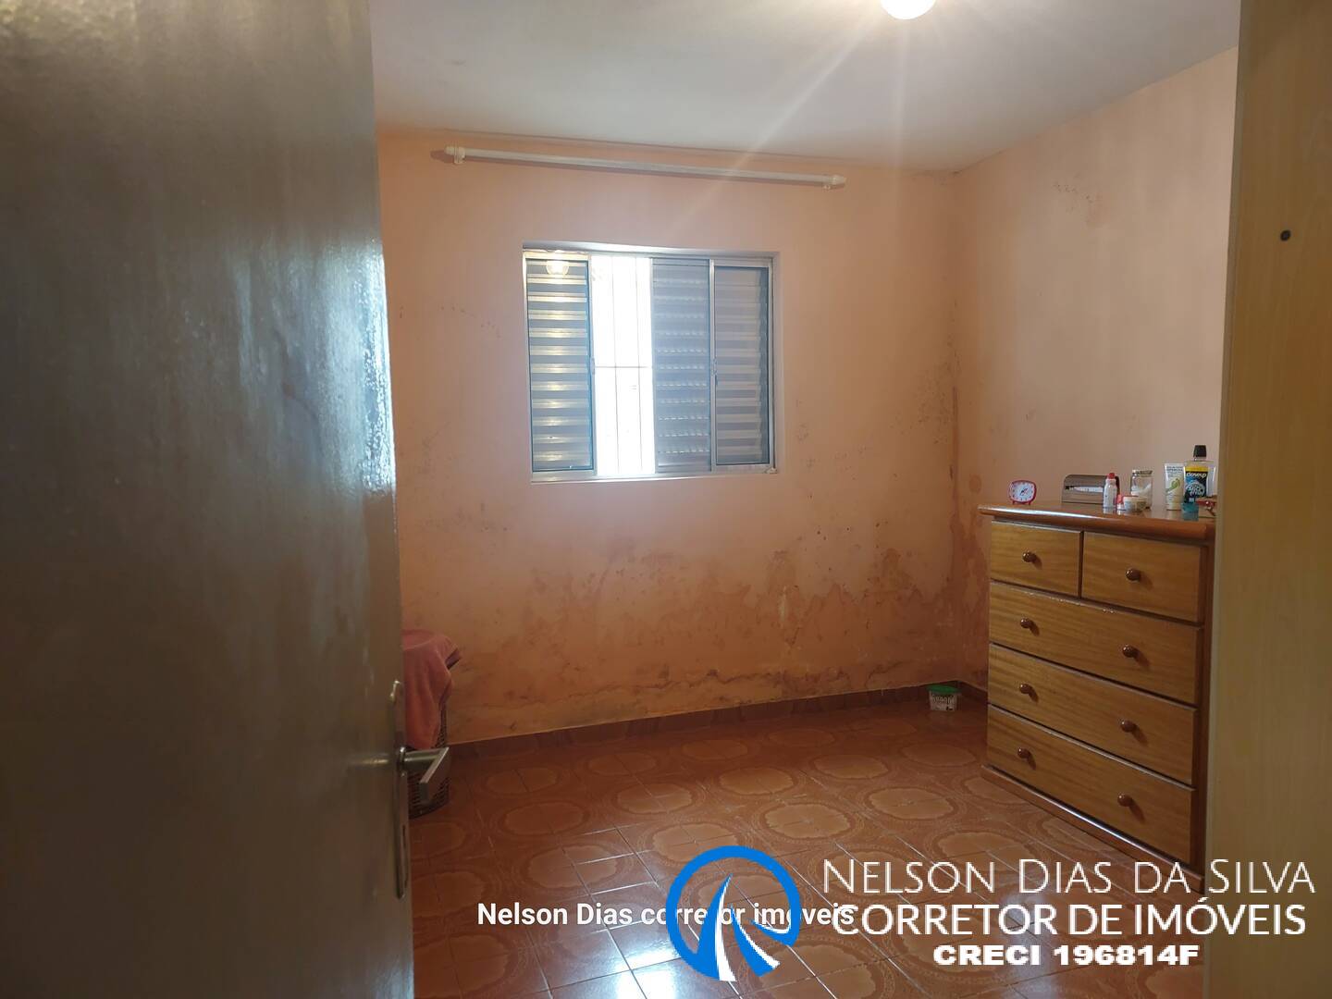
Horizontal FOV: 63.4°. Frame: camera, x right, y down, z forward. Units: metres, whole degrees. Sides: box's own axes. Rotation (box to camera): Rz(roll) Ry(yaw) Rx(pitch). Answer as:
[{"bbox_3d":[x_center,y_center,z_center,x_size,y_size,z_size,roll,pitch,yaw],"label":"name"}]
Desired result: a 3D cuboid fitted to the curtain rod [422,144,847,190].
[{"bbox_3d":[-0.033,-1.398,4.559,1.795,0.050,0.080,-3,4,-21],"label":"curtain rod"}]

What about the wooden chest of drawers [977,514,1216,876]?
[{"bbox_3d":[1.570,0.562,3.629,0.470,1.038,1.059,-3,5,-20],"label":"wooden chest of drawers"}]

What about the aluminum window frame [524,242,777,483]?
[{"bbox_3d":[-0.036,-0.585,4.703,1.152,0.987,0.100,-3,4,-21],"label":"aluminum window frame"}]

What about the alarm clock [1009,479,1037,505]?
[{"bbox_3d":[1.357,-0.028,4.100,0.092,0.094,0.045,2,5,36],"label":"alarm clock"}]

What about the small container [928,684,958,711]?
[{"bbox_3d":[1.307,0.926,5.078,0.135,0.100,0.135,0,4,14],"label":"small container"}]

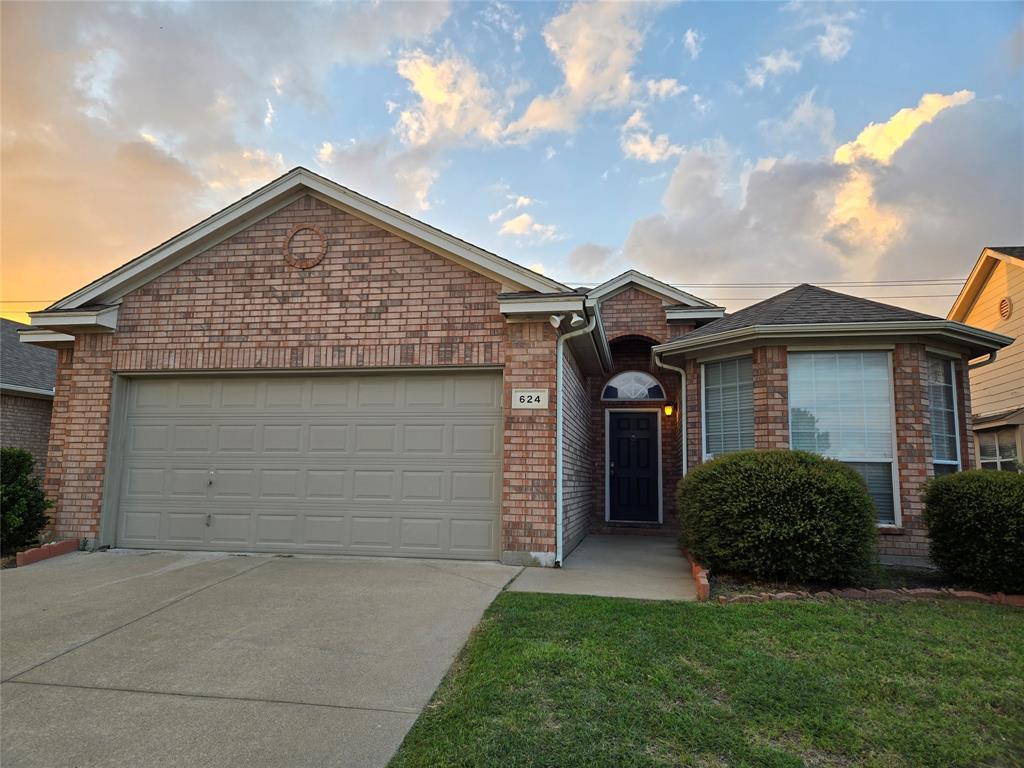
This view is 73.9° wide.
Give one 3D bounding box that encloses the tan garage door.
[{"bbox_3d":[-2.489,0.931,8.100,4.880,2.130,0.100,-1,-8,11],"label":"tan garage door"}]

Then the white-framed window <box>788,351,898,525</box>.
[{"bbox_3d":[4.060,0.652,8.327,1.220,2.130,0.120,-1,-8,11],"label":"white-framed window"}]

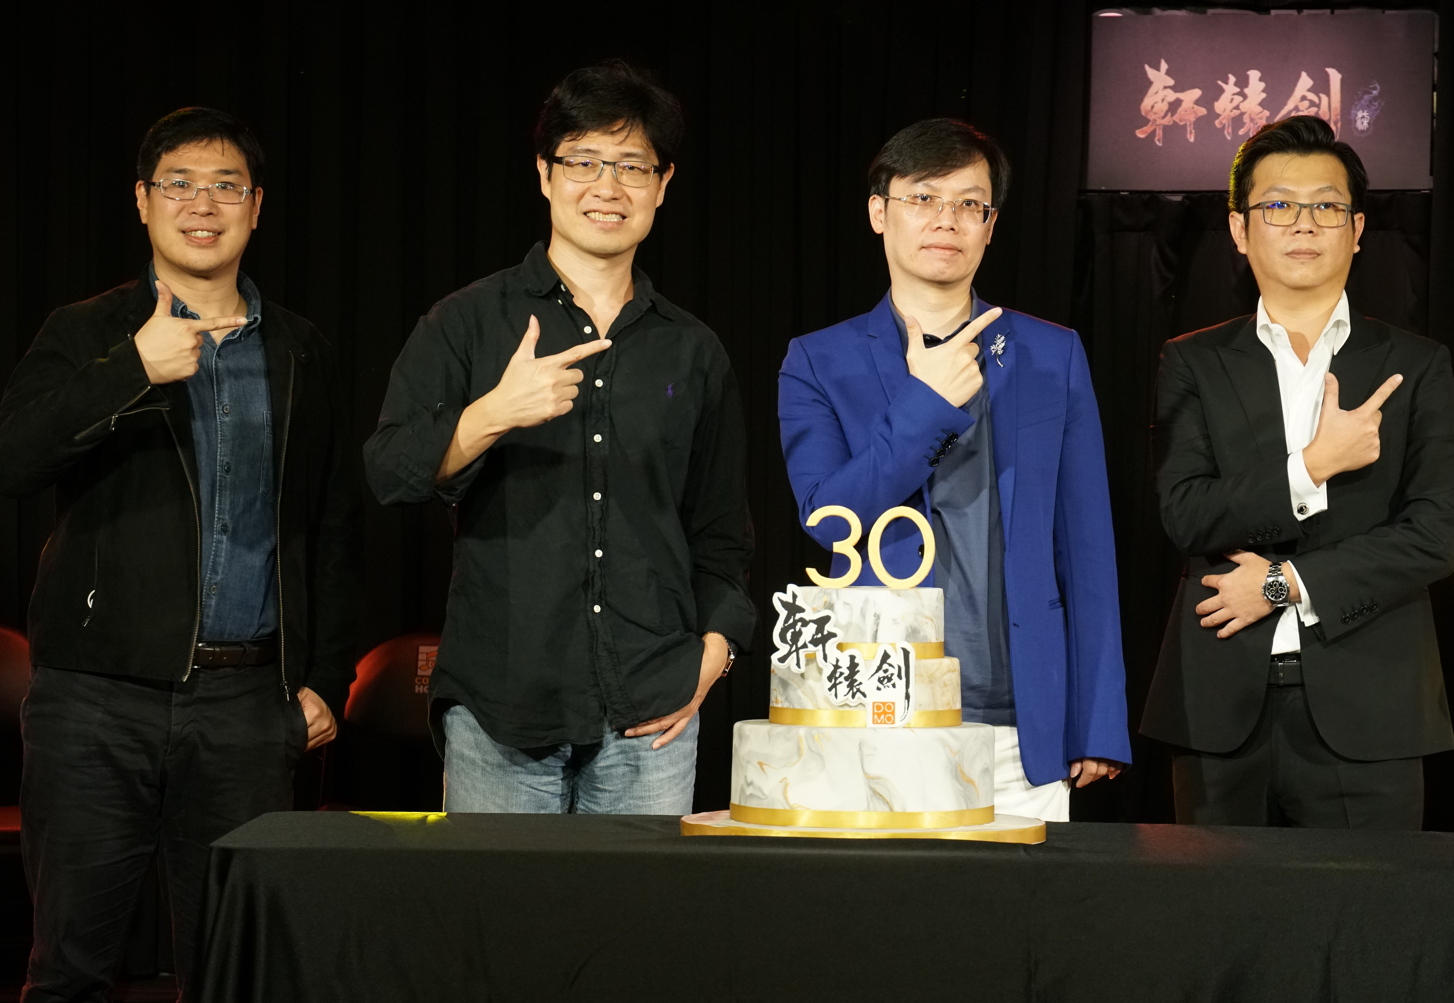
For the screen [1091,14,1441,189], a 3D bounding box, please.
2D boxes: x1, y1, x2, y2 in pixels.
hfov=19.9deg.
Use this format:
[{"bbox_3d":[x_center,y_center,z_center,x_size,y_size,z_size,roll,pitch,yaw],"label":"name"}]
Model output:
[{"bbox_3d":[1.330,-0.998,10.300,0.867,0.450,0.060,1,-1,6],"label":"screen"}]

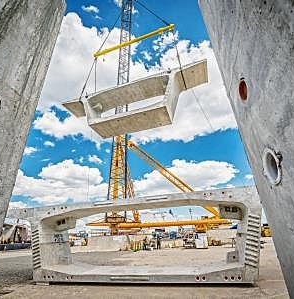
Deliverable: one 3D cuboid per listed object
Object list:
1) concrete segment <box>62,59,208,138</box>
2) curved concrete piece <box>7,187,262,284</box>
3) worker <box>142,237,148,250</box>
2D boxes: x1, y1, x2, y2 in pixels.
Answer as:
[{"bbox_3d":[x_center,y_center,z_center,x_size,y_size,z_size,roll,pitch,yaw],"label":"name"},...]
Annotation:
[{"bbox_3d":[-1.254,-3.315,13.908,12.270,3.230,2.090,-11,-27,16],"label":"concrete segment"},{"bbox_3d":[-0.450,4.224,8.476,15.400,3.220,2.090,-9,-27,12],"label":"curved concrete piece"},{"bbox_3d":[-0.340,12.615,23.403,0.650,1.620,0.520,-3,-26,0],"label":"worker"}]

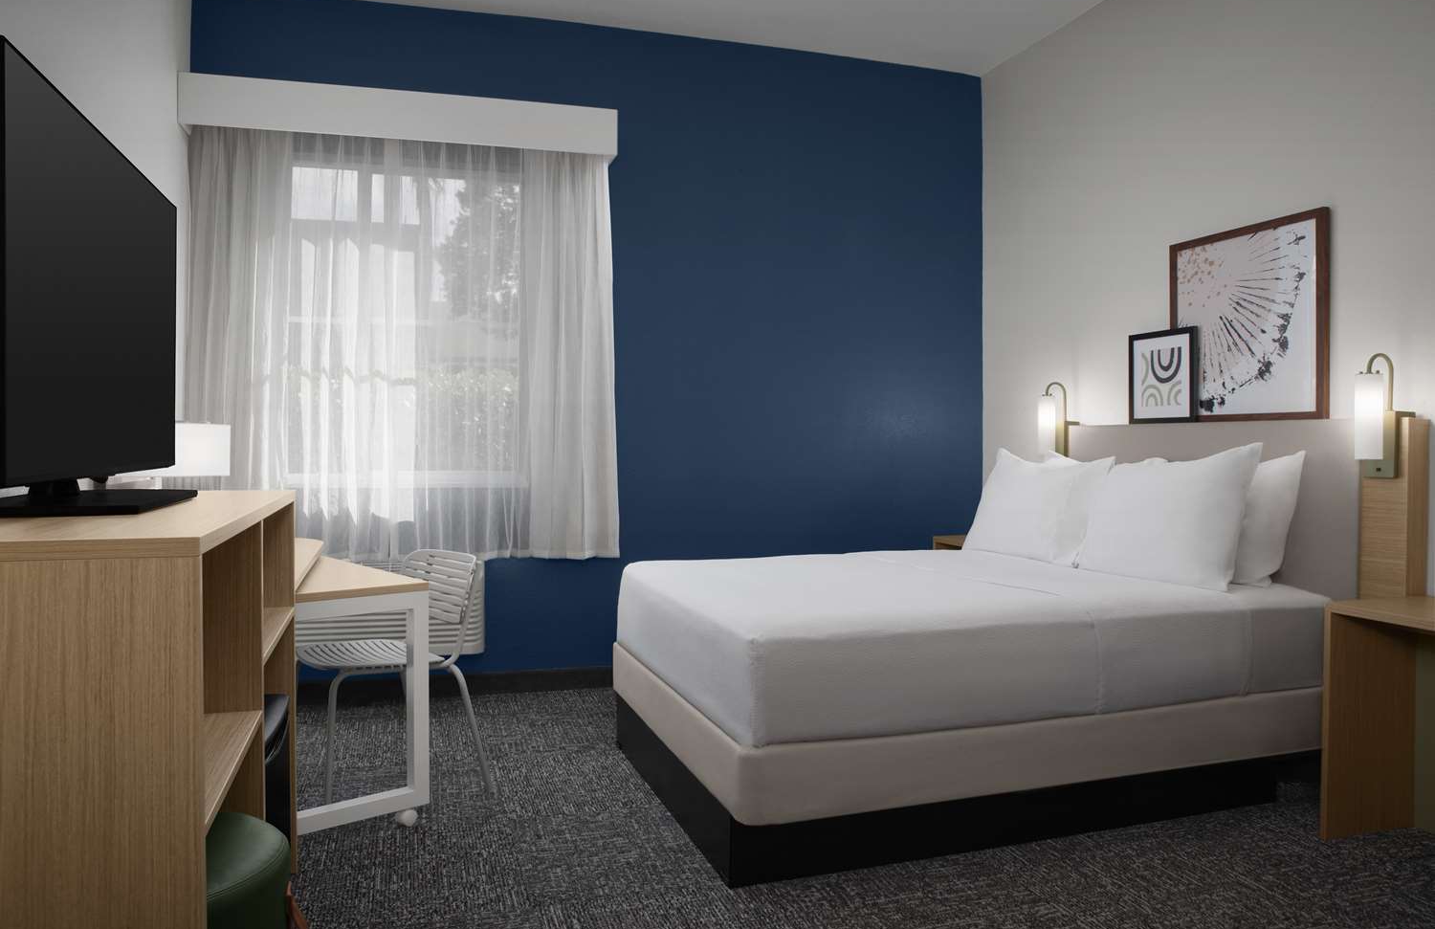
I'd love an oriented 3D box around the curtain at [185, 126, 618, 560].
[{"bbox_3d":[-1.270,-0.494,4.068,1.710,1.850,0.140,-1,1,-18],"label":"curtain"}]

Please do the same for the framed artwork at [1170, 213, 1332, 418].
[{"bbox_3d":[1.921,-0.508,3.498,0.030,0.700,0.680,-1,1,-18],"label":"framed artwork"}]

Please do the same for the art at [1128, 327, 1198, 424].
[{"bbox_3d":[1.771,-0.347,3.814,0.025,0.363,0.325,-1,1,-18],"label":"art"}]

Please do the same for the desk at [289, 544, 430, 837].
[{"bbox_3d":[-1.444,0.695,3.234,0.760,0.760,1.330,-1,1,-25],"label":"desk"}]

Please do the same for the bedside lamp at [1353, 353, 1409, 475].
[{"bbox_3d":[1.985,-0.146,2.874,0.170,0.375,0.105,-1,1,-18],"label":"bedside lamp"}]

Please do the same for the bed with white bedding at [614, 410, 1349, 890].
[{"bbox_3d":[0.843,0.458,3.377,2.145,1.210,1.440,-1,1,-18],"label":"bed with white bedding"}]

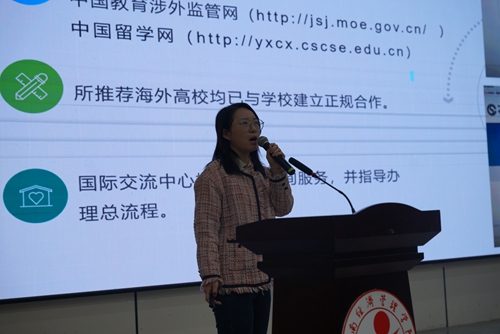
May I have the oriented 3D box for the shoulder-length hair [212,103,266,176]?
[{"bbox_3d":[-0.049,-0.126,4.450,0.205,0.335,0.205,-1,-3,-40],"label":"shoulder-length hair"}]

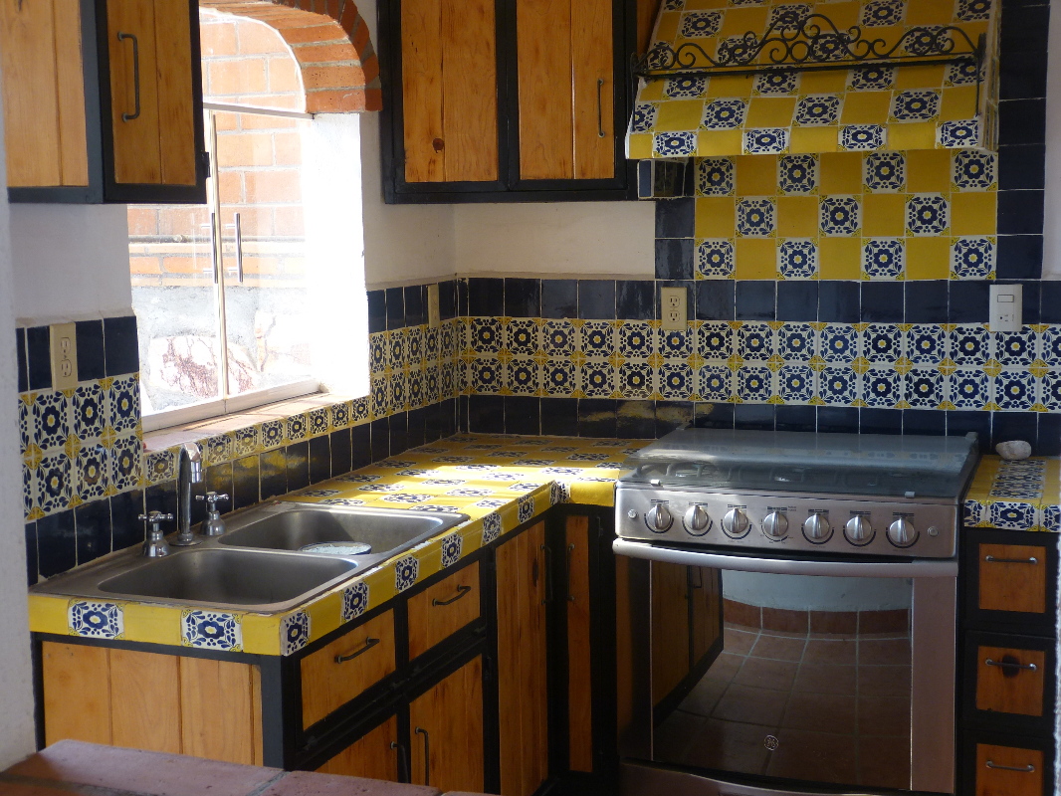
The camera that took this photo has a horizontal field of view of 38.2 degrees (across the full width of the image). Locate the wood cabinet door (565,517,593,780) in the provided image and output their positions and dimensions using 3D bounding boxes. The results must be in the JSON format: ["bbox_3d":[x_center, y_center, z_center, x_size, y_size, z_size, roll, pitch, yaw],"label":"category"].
[{"bbox_3d":[0.117,0.571,3.559,0.054,0.605,0.020,2,6,21],"label":"wood cabinet door"}]

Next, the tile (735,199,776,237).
[{"bbox_3d":[0.590,-0.471,3.990,0.106,0.106,0.010,2,6,21],"label":"tile"}]

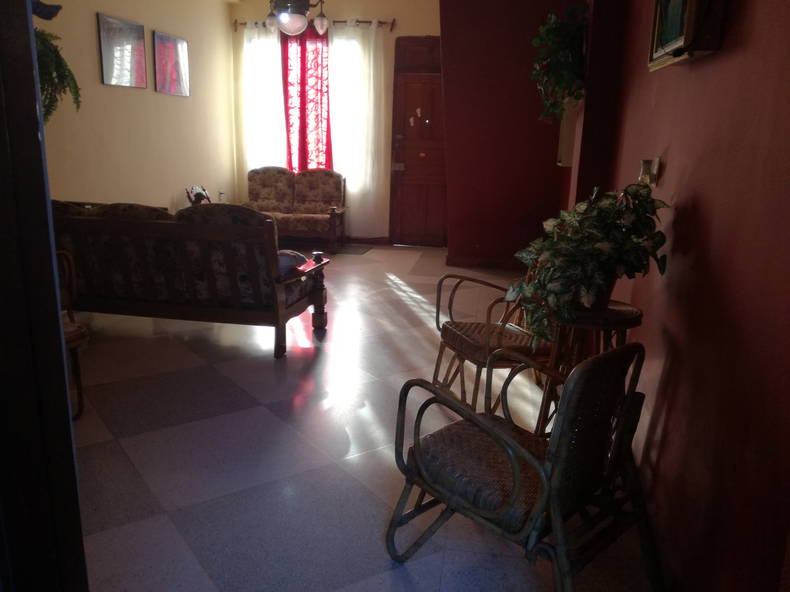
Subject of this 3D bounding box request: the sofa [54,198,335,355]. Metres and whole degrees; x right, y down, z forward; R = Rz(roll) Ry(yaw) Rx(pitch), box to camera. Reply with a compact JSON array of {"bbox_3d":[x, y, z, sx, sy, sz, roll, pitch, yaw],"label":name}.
[{"bbox_3d":[-1.476,-0.187,3.846,1.944,0.847,0.814,4,13,11],"label":"sofa"}]

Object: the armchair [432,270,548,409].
[{"bbox_3d":[0.560,0.154,2.926,0.588,0.712,0.508,-1,13,-14],"label":"armchair"}]

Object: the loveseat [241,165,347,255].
[{"bbox_3d":[-1.289,-1.091,7.609,1.277,0.972,0.814,4,13,11],"label":"loveseat"}]

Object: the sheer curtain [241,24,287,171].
[{"bbox_3d":[-1.700,-2.134,8.019,0.644,2.689,0.124,4,13,11],"label":"sheer curtain"}]

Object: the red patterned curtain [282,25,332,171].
[{"bbox_3d":[-1.129,-2.092,7.912,0.644,2.689,0.124,4,13,11],"label":"red patterned curtain"}]

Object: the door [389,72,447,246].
[{"bbox_3d":[0.353,-1.714,7.880,0.836,2.158,0.068,4,13,11],"label":"door"}]

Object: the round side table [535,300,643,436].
[{"bbox_3d":[0.867,0.321,2.712,0.452,0.497,0.452,4,13,11],"label":"round side table"}]

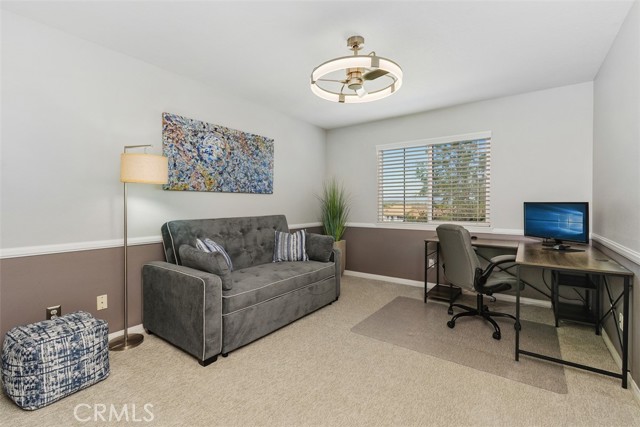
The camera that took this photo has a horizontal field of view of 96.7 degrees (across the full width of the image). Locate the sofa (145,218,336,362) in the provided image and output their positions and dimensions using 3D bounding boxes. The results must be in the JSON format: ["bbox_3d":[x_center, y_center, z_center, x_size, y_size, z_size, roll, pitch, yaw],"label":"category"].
[{"bbox_3d":[-0.654,0.560,3.016,0.950,1.013,1.832,1,2,36],"label":"sofa"}]

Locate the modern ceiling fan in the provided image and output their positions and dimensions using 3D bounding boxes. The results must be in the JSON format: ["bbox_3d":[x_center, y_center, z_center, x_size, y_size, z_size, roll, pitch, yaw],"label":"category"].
[{"bbox_3d":[0.290,-1.187,2.272,0.716,0.372,0.716,0,2,0],"label":"modern ceiling fan"}]

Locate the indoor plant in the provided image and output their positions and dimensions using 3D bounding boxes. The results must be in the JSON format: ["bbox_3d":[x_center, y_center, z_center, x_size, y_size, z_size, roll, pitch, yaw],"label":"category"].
[{"bbox_3d":[0.228,0.230,4.562,0.481,1.592,0.492,0,2,0],"label":"indoor plant"}]

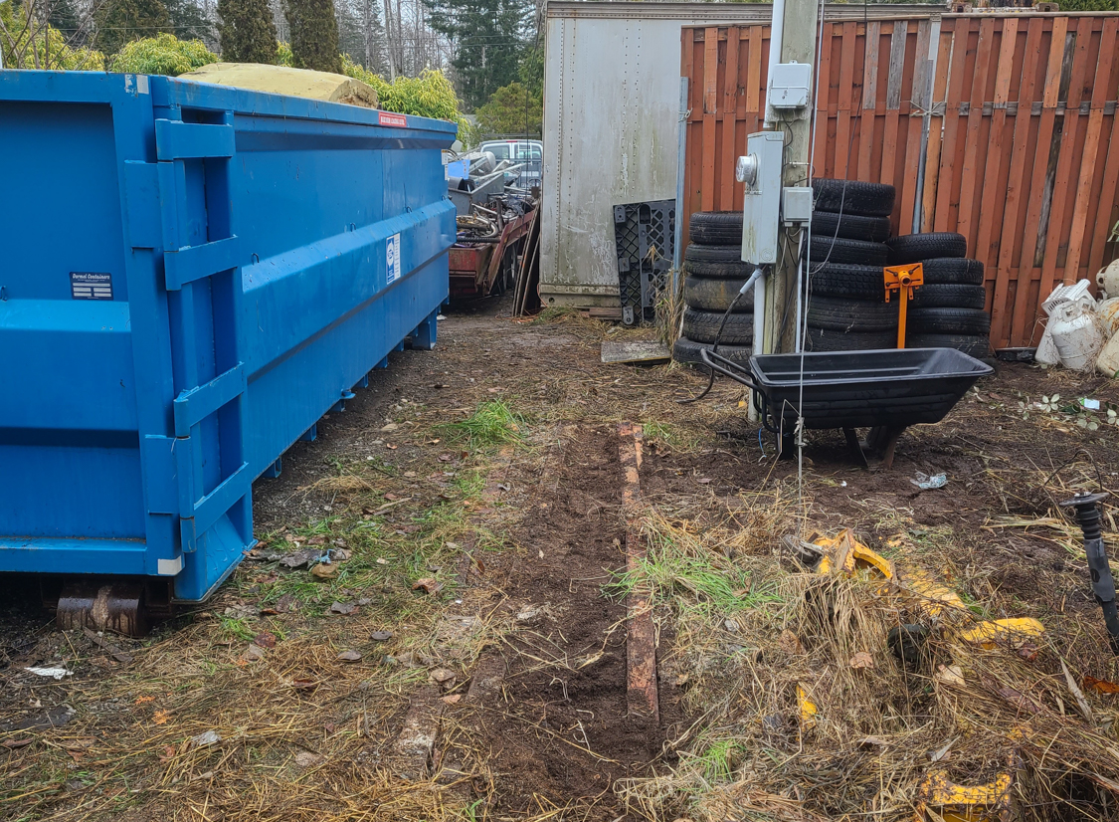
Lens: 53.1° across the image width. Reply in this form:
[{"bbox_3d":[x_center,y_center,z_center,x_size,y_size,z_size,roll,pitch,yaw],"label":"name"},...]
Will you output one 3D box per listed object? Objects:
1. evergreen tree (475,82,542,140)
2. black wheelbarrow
[{"bbox_3d":[-1.323,-7.151,30.164,2.200,3.290,2.200,1,13,0],"label":"evergreen tree"},{"bbox_3d":[1.466,-0.025,5.972,1.470,0.600,0.700,1,13,-4],"label":"black wheelbarrow"}]

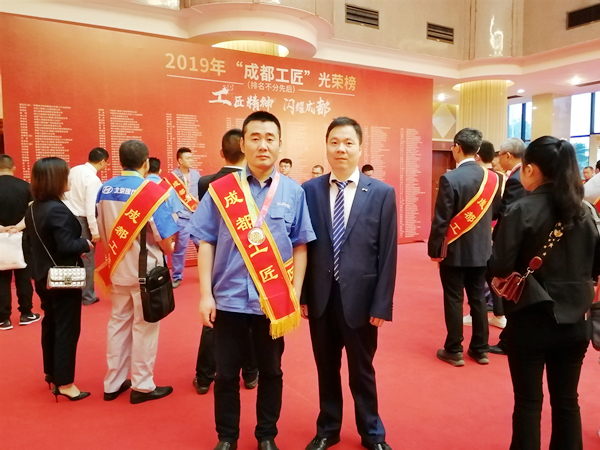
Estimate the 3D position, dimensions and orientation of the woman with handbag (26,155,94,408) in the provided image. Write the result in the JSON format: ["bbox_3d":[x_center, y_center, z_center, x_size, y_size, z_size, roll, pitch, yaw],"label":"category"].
[{"bbox_3d":[-1.527,0.349,2.883,0.380,1.540,0.430,-4,7,-32],"label":"woman with handbag"}]

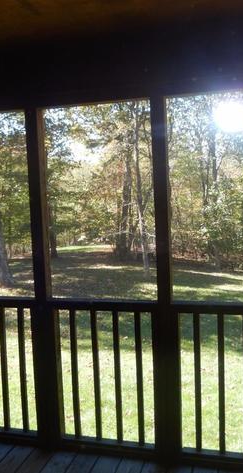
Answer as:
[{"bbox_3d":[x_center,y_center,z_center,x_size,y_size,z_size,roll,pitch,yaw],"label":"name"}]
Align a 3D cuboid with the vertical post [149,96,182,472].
[{"bbox_3d":[0.255,0.293,2.658,0.130,2.130,0.100,-1,5,15],"label":"vertical post"}]

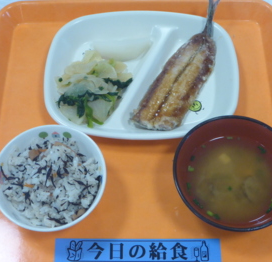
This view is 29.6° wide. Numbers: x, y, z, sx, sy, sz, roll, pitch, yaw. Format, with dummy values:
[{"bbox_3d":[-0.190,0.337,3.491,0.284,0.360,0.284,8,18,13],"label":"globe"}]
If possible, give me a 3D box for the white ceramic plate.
[{"bbox_3d":[0.006,-0.060,0.577,0.213,0.024,0.170,3,62,1],"label":"white ceramic plate"}]

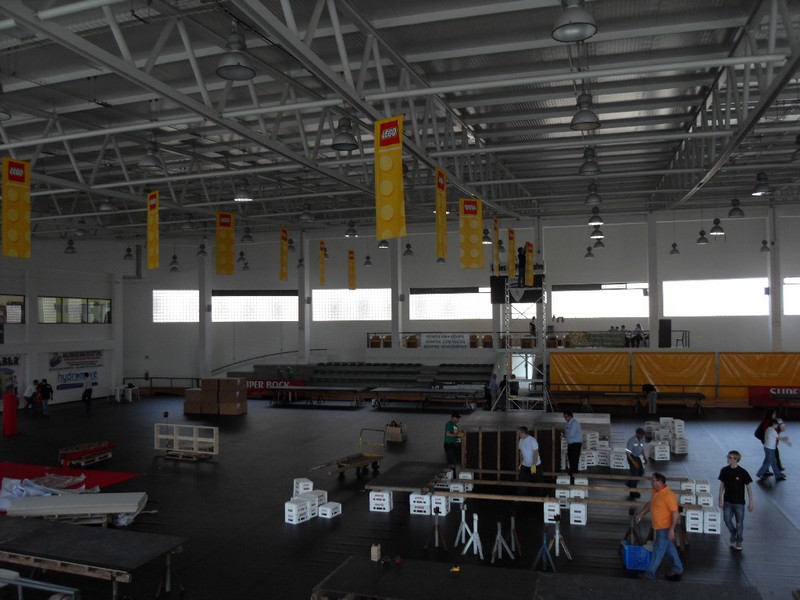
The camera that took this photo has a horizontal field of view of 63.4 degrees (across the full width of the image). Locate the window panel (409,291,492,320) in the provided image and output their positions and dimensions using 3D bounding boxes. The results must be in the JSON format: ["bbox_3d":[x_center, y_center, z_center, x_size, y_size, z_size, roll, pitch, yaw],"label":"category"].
[{"bbox_3d":[3.149,0.252,39.800,5.100,1.960,0.120,-1,-2,9],"label":"window panel"}]

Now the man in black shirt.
[{"bbox_3d":[6.253,3.703,12.077,0.580,1.790,0.380,-2,-3,31],"label":"man in black shirt"}]

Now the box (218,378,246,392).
[{"bbox_3d":[-7.419,3.780,28.829,0.950,0.520,0.680,-1,-2,16],"label":"box"}]

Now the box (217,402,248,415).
[{"bbox_3d":[-7.923,5.194,30.900,1.100,0.566,0.700,-1,-2,18],"label":"box"}]

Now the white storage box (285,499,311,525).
[{"bbox_3d":[-2.089,4.314,13.210,0.295,0.410,0.435,-2,-3,35],"label":"white storage box"}]

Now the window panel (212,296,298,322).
[{"bbox_3d":[-9.323,0.565,41.507,6.302,1.654,0.120,-1,-2,18],"label":"window panel"}]

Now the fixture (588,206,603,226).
[{"bbox_3d":[6.408,-2.782,21.175,0.495,0.540,0.495,-1,-2,16],"label":"fixture"}]

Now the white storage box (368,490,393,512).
[{"bbox_3d":[-0.400,4.431,14.270,0.430,0.400,0.290,-1,-2,14],"label":"white storage box"}]

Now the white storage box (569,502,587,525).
[{"bbox_3d":[3.694,4.403,13.446,0.295,0.415,0.400,-1,-2,16],"label":"white storage box"}]

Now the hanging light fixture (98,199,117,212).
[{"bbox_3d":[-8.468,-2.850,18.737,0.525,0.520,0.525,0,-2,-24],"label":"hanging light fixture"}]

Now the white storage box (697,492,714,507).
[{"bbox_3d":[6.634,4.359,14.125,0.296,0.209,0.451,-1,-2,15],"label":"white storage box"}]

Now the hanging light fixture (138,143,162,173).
[{"bbox_3d":[-5.306,-3.096,13.764,0.525,0.560,0.525,0,-2,-21],"label":"hanging light fixture"}]

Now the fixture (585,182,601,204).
[{"bbox_3d":[4.929,-2.708,16.500,0.440,0.530,0.440,-1,-2,16],"label":"fixture"}]

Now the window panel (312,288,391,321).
[{"bbox_3d":[-2.982,0.304,40.200,4.900,1.960,0.120,-1,-2,5],"label":"window panel"}]

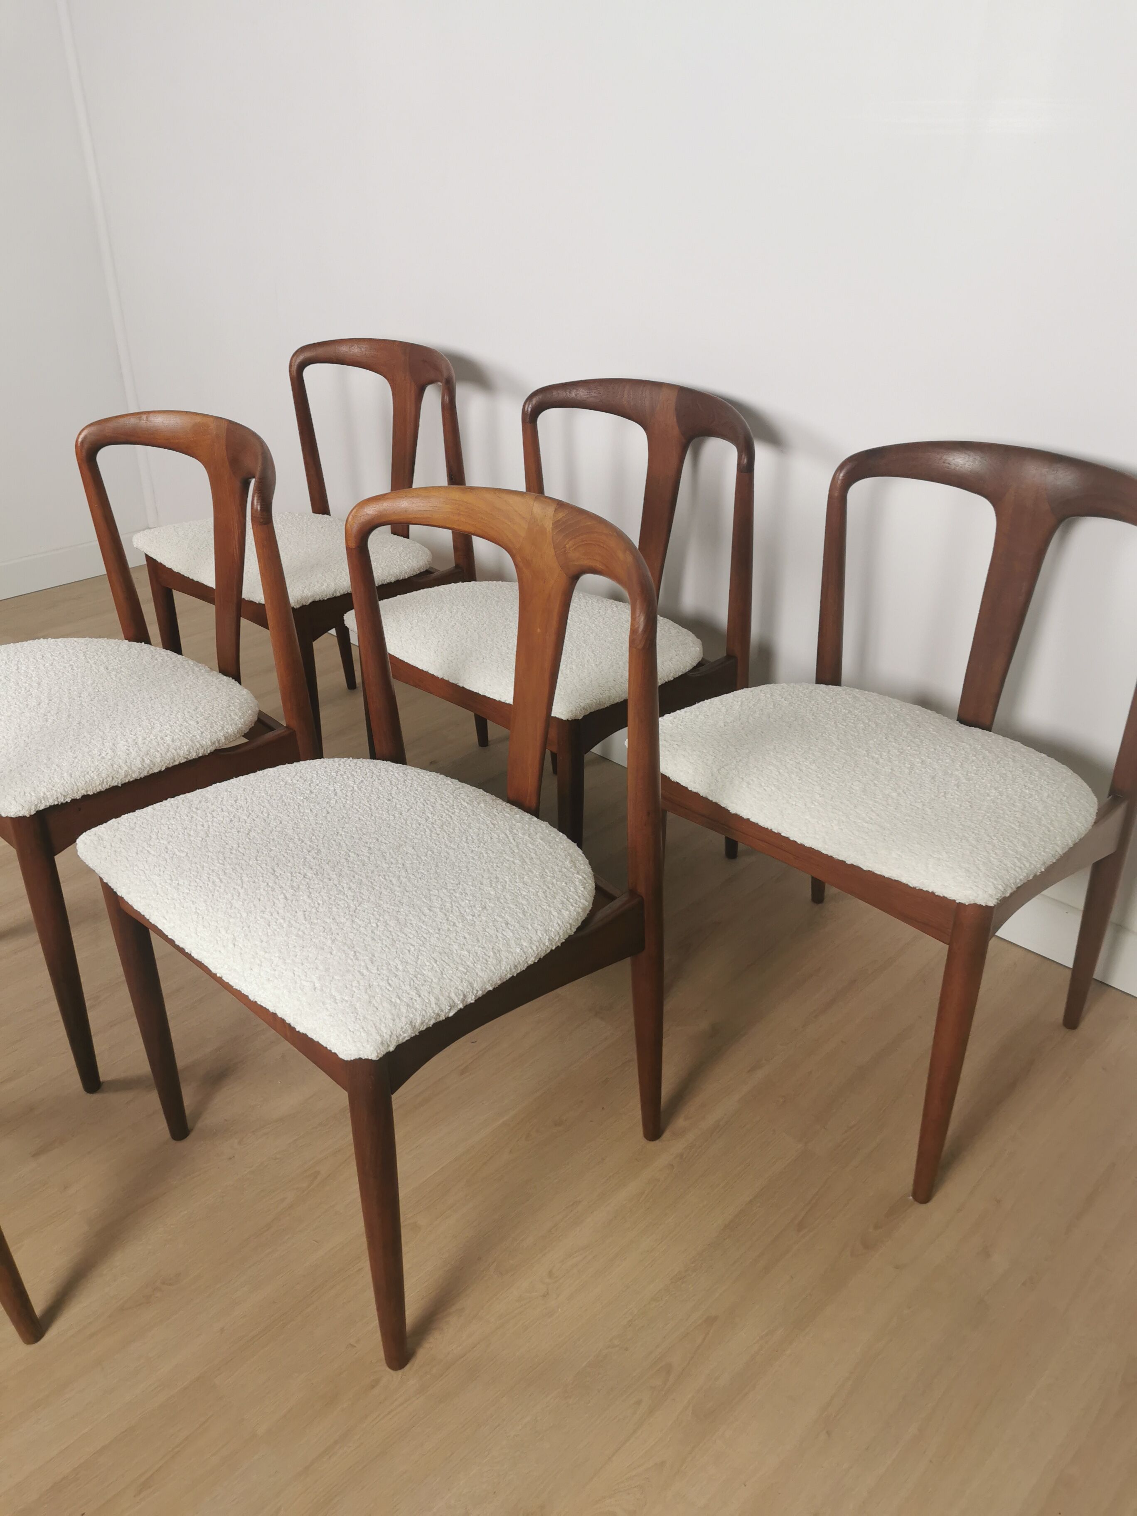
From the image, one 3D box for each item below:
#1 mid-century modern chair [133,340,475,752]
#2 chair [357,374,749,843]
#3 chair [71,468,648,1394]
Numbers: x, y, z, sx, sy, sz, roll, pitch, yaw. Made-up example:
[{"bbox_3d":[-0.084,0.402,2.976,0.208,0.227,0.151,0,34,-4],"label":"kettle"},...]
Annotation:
[{"bbox_3d":[-0.487,-0.381,2.343,0.500,0.800,0.523,23,36,36],"label":"mid-century modern chair"},{"bbox_3d":[-0.005,-0.180,1.966,0.500,0.800,0.523,24,37,38],"label":"chair"},{"bbox_3d":[-0.193,0.142,1.369,0.500,0.800,0.523,24,37,38],"label":"chair"}]

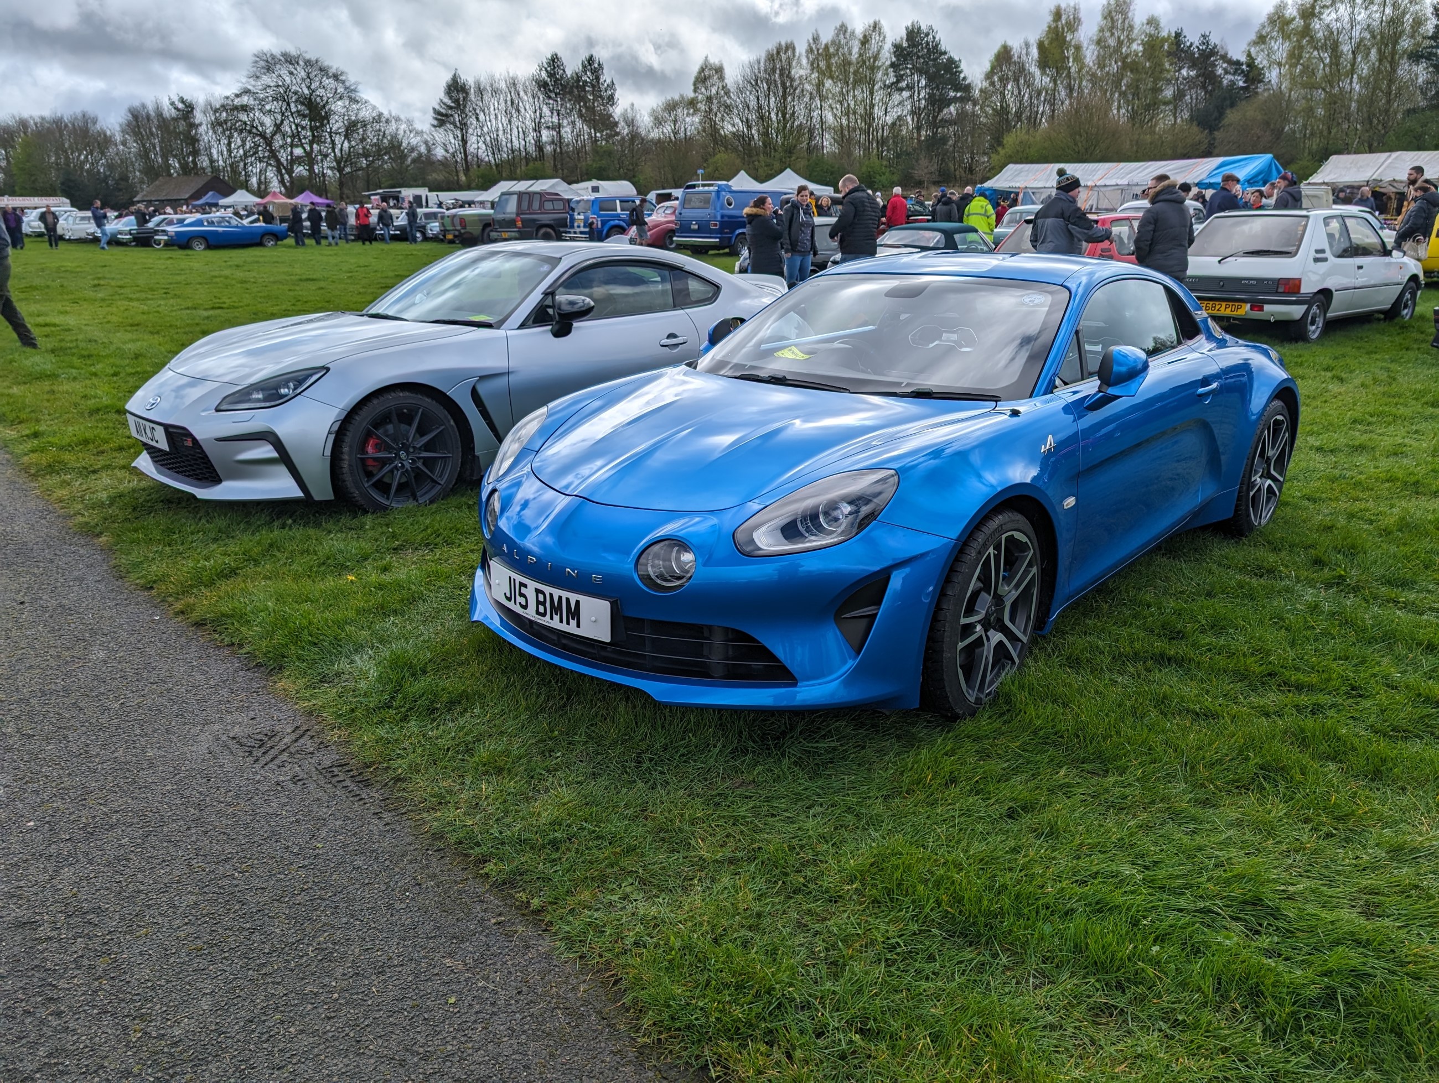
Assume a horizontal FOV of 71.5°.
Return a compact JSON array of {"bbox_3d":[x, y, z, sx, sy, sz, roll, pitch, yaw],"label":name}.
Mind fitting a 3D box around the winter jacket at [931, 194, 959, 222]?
[{"bbox_3d":[5.134,-7.322,22.421,0.540,0.800,0.360,1,18,3],"label":"winter jacket"}]

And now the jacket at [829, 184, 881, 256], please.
[{"bbox_3d":[1.549,-3.682,11.423,0.530,0.740,0.410,-17,25,-40],"label":"jacket"}]

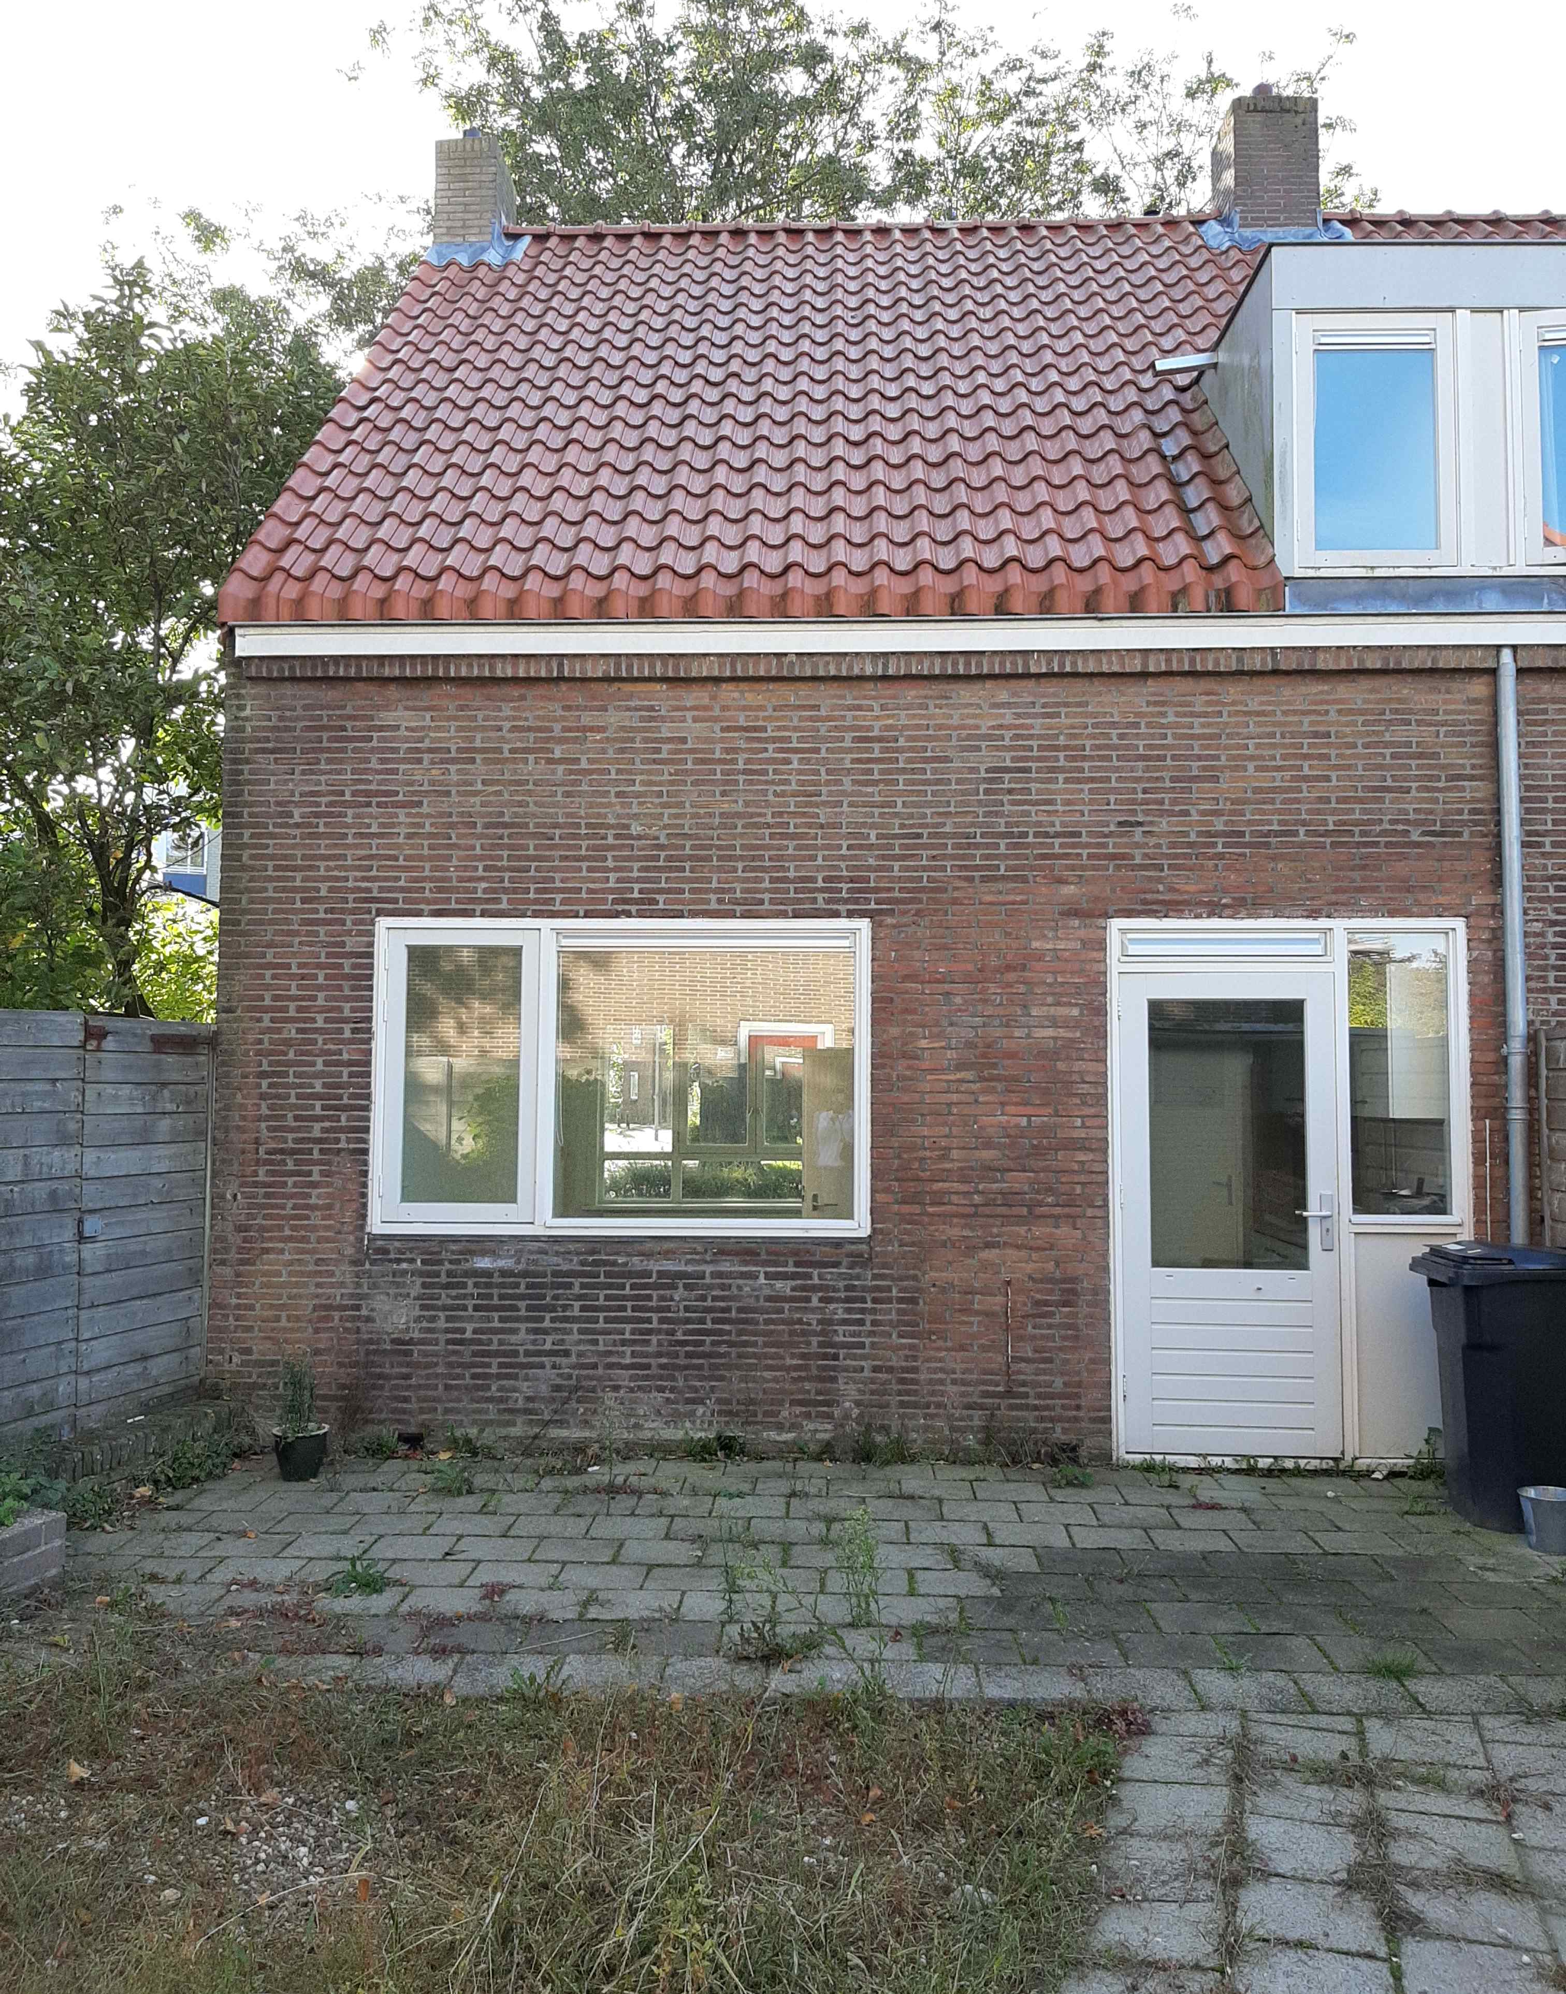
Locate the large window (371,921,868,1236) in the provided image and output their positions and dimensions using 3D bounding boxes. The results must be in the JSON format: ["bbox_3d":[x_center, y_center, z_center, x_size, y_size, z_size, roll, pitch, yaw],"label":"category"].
[{"bbox_3d":[-0.742,0.366,7.201,2.281,1.442,0.099,0,-4,3],"label":"large window"}]

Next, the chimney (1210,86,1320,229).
[{"bbox_3d":[3.356,-5.706,10.909,0.559,1.139,0.594,0,-4,3],"label":"chimney"}]

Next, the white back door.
[{"bbox_3d":[1.984,0.952,7.014,0.972,2.154,0.079,0,-4,3],"label":"white back door"}]

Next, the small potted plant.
[{"bbox_3d":[-2.055,1.789,6.693,0.241,0.514,0.241,0,-4,3],"label":"small potted plant"}]

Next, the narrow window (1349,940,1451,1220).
[{"bbox_3d":[2.757,0.344,7.035,0.454,1.267,0.059,0,-4,3],"label":"narrow window"}]

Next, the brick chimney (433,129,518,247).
[{"bbox_3d":[-2.193,-5.685,11.240,0.433,0.990,0.564,0,-4,3],"label":"brick chimney"}]

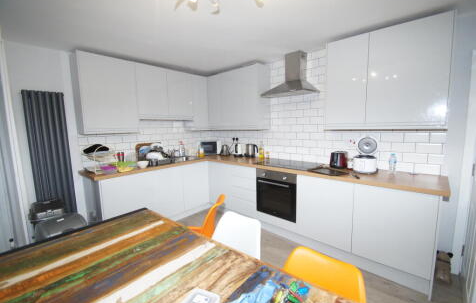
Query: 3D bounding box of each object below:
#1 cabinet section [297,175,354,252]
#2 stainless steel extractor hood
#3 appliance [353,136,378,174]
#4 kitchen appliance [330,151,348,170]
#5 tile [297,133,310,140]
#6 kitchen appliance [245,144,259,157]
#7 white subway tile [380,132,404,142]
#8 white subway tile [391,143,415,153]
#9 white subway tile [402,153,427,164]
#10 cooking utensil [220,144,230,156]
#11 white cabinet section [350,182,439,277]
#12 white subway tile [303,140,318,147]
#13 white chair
[{"bbox_3d":[1.118,0.633,2.396,0.592,0.721,0.571,5,9,41],"label":"cabinet section"},{"bbox_3d":[0.694,-1.008,2.623,0.600,0.540,0.490,5,10,41],"label":"stainless steel extractor hood"},{"bbox_3d":[1.430,0.033,2.215,0.240,0.370,0.265,5,9,42],"label":"appliance"},{"bbox_3d":[1.245,0.102,2.433,0.180,0.197,0.230,5,10,41],"label":"kitchen appliance"},{"bbox_3d":[0.941,-0.227,2.868,0.200,0.102,0.010,5,9,42],"label":"tile"},{"bbox_3d":[0.224,-0.014,3.369,0.215,0.230,0.165,1,8,17],"label":"kitchen appliance"},{"bbox_3d":[1.695,-0.164,2.191,0.200,0.102,0.010,5,9,42],"label":"white subway tile"},{"bbox_3d":[1.777,-0.037,2.134,0.200,0.100,0.010,5,10,41],"label":"white subway tile"},{"bbox_3d":[1.851,0.063,2.082,0.200,0.102,0.010,5,9,42],"label":"white subway tile"},{"bbox_3d":[-0.240,-0.036,3.689,0.170,0.210,0.150,1,8,17],"label":"cooking utensil"},{"bbox_3d":[1.560,0.672,2.007,0.589,0.721,0.571,5,9,41],"label":"white cabinet section"},{"bbox_3d":[1.019,-0.114,2.813,0.200,0.102,0.010,5,9,42],"label":"white subway tile"},{"bbox_3d":[-0.117,0.899,1.346,0.460,0.820,0.530,4,9,39],"label":"white chair"}]

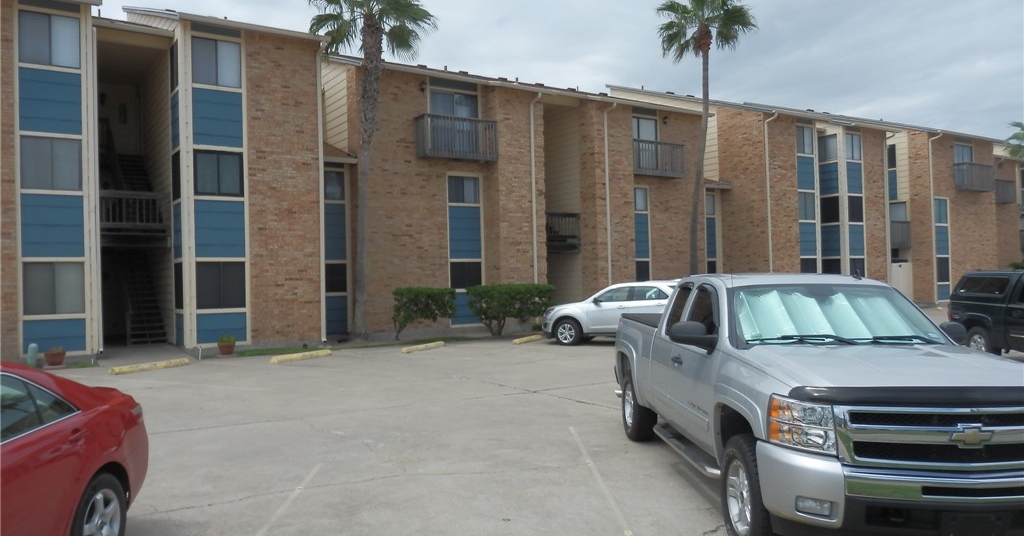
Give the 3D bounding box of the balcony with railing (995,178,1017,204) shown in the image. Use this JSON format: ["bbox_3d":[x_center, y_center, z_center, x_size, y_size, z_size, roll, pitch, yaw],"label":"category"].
[{"bbox_3d":[28.593,-4.423,43.496,2.650,1.340,0.764,-1,-1,-33],"label":"balcony with railing"}]

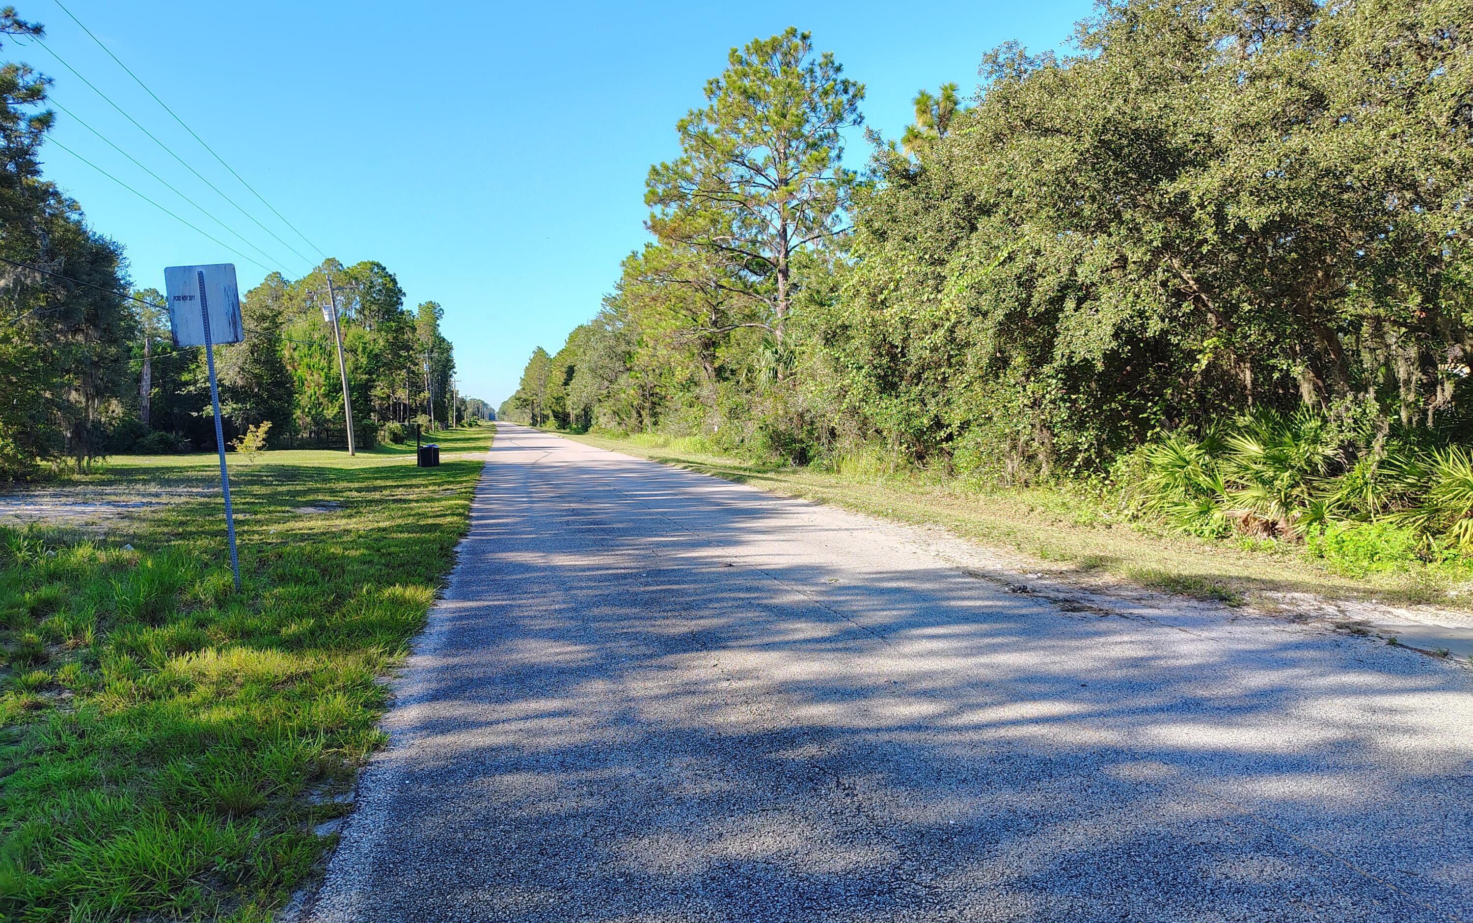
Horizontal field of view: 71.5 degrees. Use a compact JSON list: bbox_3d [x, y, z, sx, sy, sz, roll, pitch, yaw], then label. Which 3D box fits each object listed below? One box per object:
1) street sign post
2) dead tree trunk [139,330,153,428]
[{"bbox_3d":[-4.891,-0.317,9.670,0.610,3.061,0.070,-6,2,-13],"label":"street sign post"},{"bbox_3d":[-30.488,-3.714,52.878,0.420,5.888,0.420,3,2,0],"label":"dead tree trunk"}]

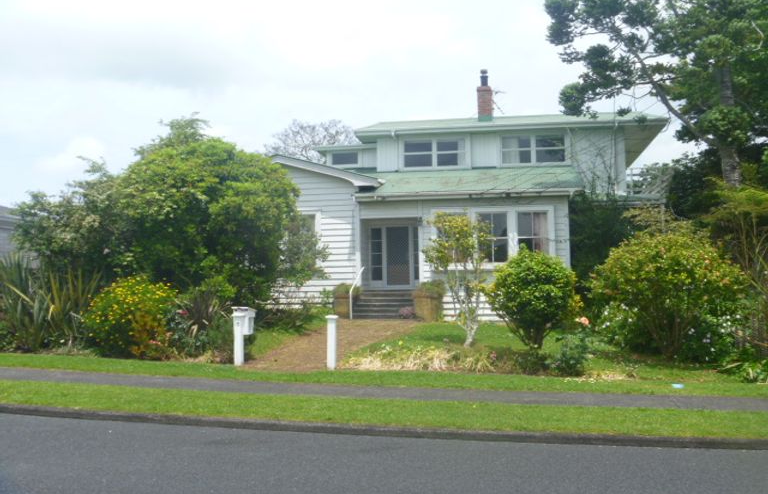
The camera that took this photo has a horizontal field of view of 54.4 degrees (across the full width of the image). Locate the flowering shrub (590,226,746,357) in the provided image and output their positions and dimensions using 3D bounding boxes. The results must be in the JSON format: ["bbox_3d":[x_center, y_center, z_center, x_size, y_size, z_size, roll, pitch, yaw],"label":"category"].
[{"bbox_3d":[5.106,0.743,13.400,2.700,2.380,2.400,-1,-2,11],"label":"flowering shrub"}]

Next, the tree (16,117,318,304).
[{"bbox_3d":[-5.127,-0.507,17.600,6.900,5.300,5.400,-1,-2,11],"label":"tree"}]

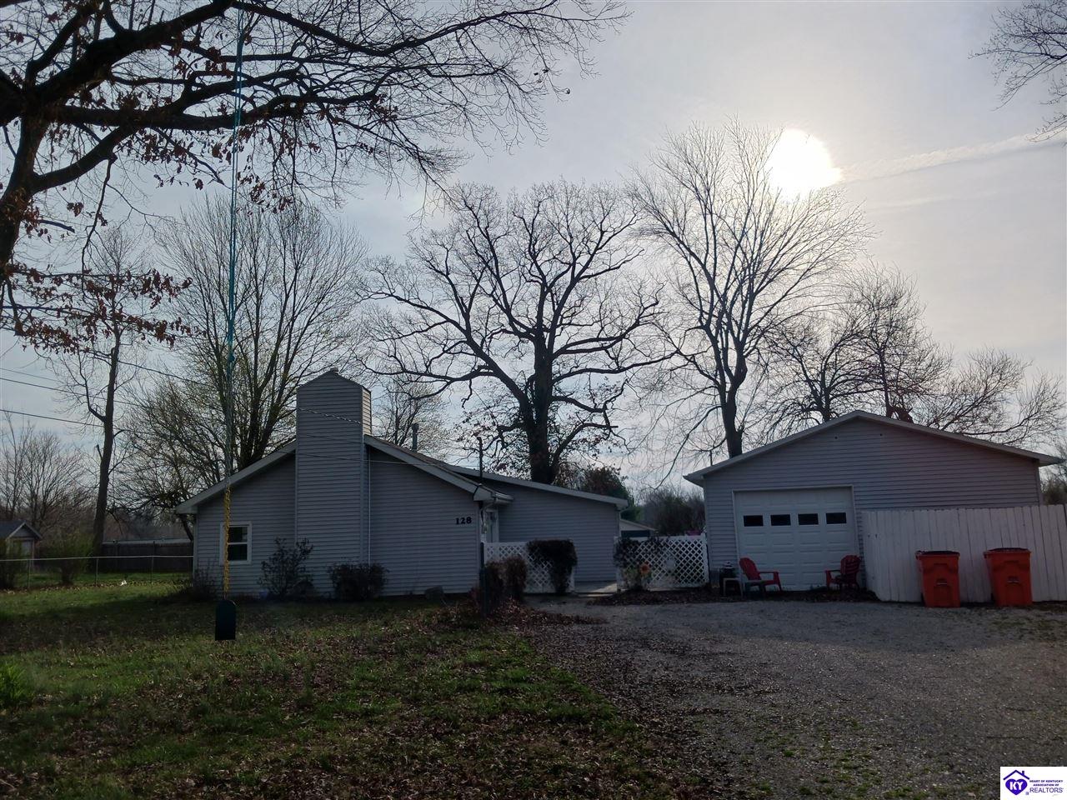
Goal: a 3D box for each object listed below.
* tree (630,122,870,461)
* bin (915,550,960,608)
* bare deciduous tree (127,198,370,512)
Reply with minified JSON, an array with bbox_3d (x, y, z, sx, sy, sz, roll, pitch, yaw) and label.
[{"bbox_3d":[9.447,-2.886,34.979,10.600,19.000,10.200,-4,-9,15],"label":"tree"},{"bbox_3d":[7.848,3.450,16.214,0.720,1.080,0.850,-4,-9,15],"label":"bin"},{"bbox_3d":[-12.451,-0.845,35.461,11.000,16.700,10.400,1,-9,-20],"label":"bare deciduous tree"}]

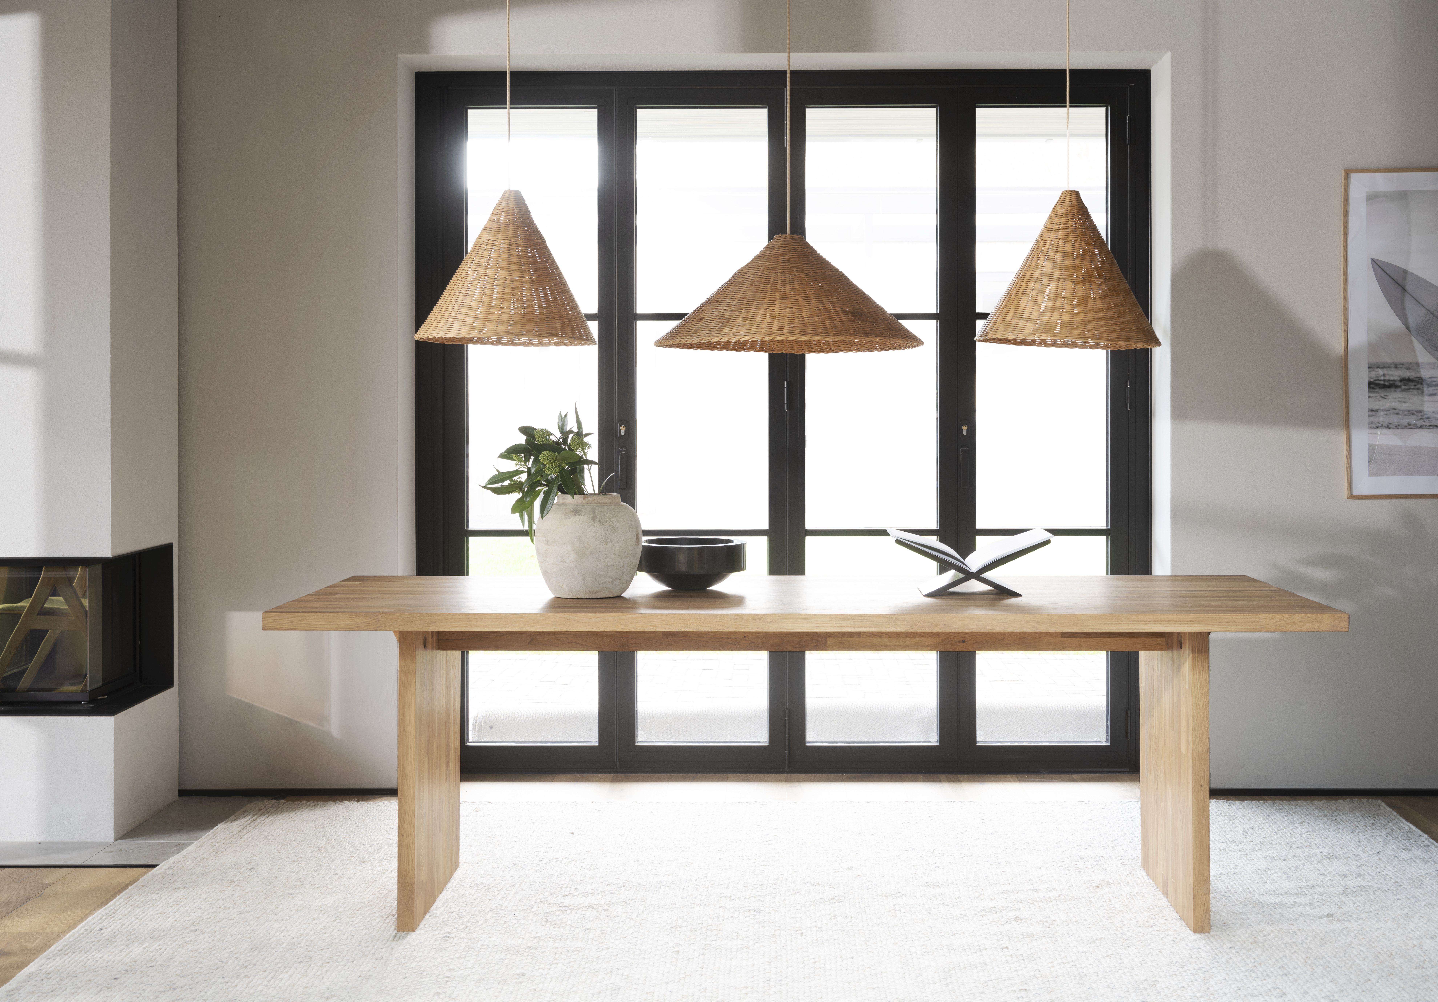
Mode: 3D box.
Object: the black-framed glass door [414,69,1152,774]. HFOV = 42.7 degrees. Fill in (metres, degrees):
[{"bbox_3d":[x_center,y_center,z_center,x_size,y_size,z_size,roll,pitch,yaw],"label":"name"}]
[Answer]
[{"bbox_3d":[0.208,-0.251,6.091,2.400,2.310,0.080,0,3,2],"label":"black-framed glass door"}]

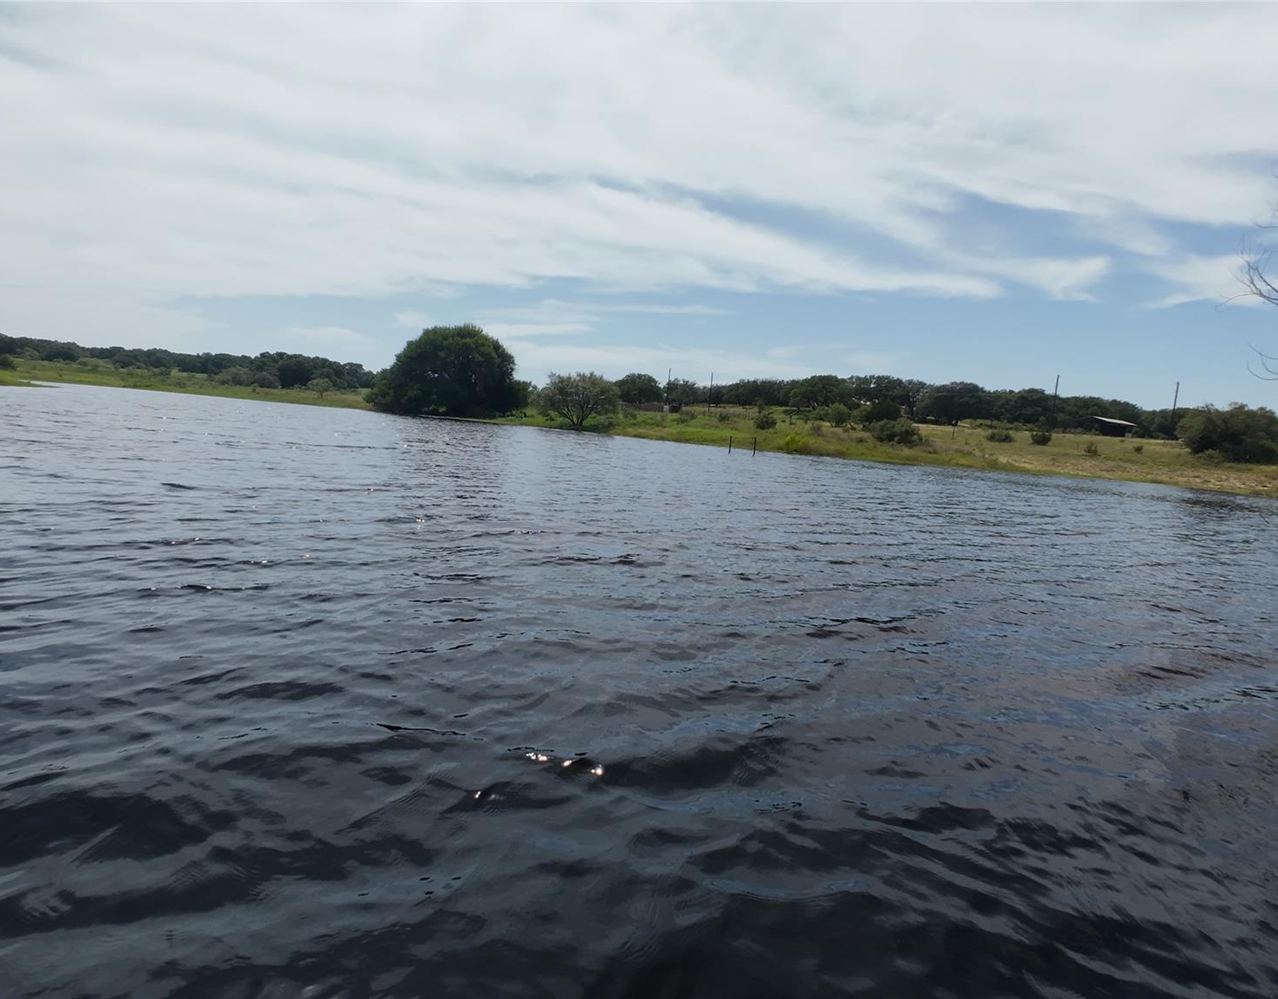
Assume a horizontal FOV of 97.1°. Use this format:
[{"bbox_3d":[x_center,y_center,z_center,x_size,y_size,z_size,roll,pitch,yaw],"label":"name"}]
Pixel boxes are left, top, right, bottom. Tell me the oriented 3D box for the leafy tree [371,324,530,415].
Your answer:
[{"bbox_3d":[-17.694,-11.957,52.926,14.000,8.730,13.000,1,9,-19],"label":"leafy tree"}]

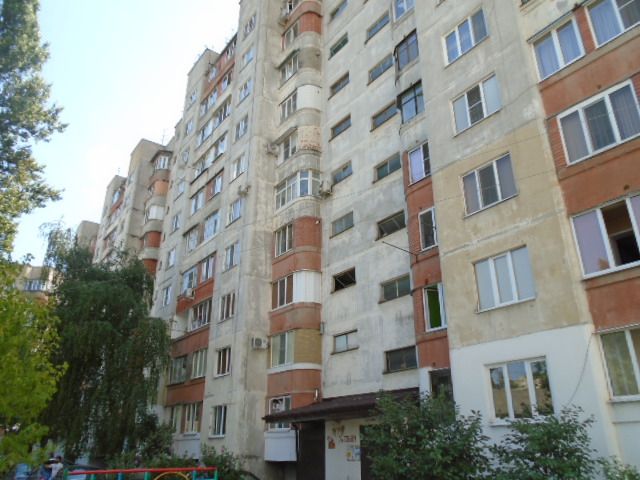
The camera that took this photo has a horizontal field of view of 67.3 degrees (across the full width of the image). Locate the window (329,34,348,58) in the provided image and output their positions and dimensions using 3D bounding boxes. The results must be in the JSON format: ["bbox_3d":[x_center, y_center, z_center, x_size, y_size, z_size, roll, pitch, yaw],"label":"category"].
[{"bbox_3d":[1.173,-11.276,28.239,0.154,0.840,1.640,17,-29,-35],"label":"window"}]

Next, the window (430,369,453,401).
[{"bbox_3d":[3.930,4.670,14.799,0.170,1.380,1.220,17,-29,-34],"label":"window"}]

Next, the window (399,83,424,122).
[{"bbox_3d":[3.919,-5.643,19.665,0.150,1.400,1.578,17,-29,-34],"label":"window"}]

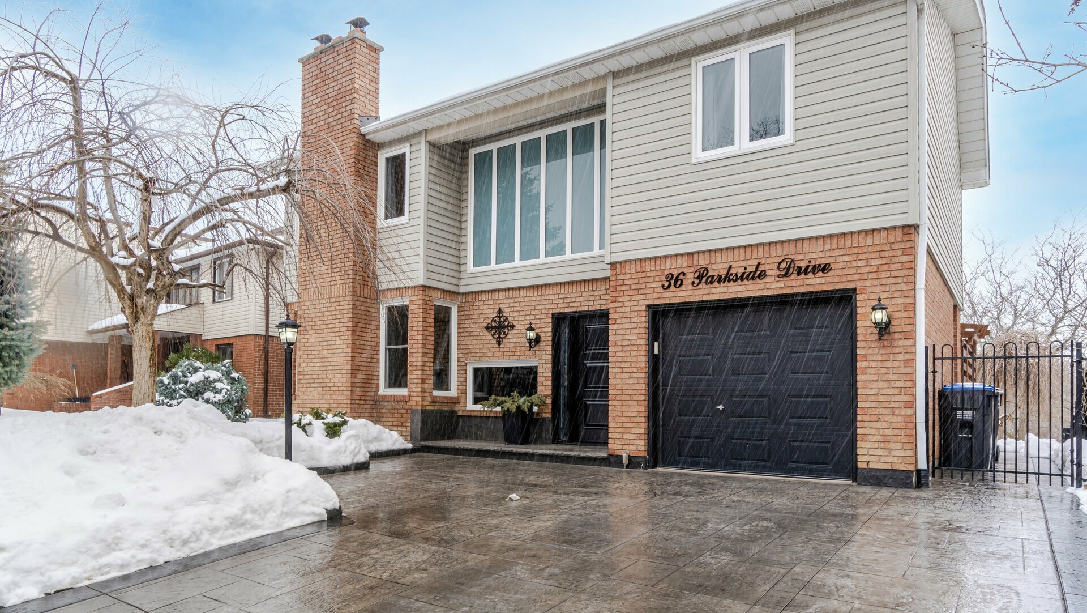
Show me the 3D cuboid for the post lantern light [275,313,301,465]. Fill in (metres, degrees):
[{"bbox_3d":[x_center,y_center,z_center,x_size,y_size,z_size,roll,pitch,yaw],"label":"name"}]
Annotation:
[{"bbox_3d":[-2.858,0.994,7.100,0.215,1.820,0.215,-2,-3,35],"label":"post lantern light"}]

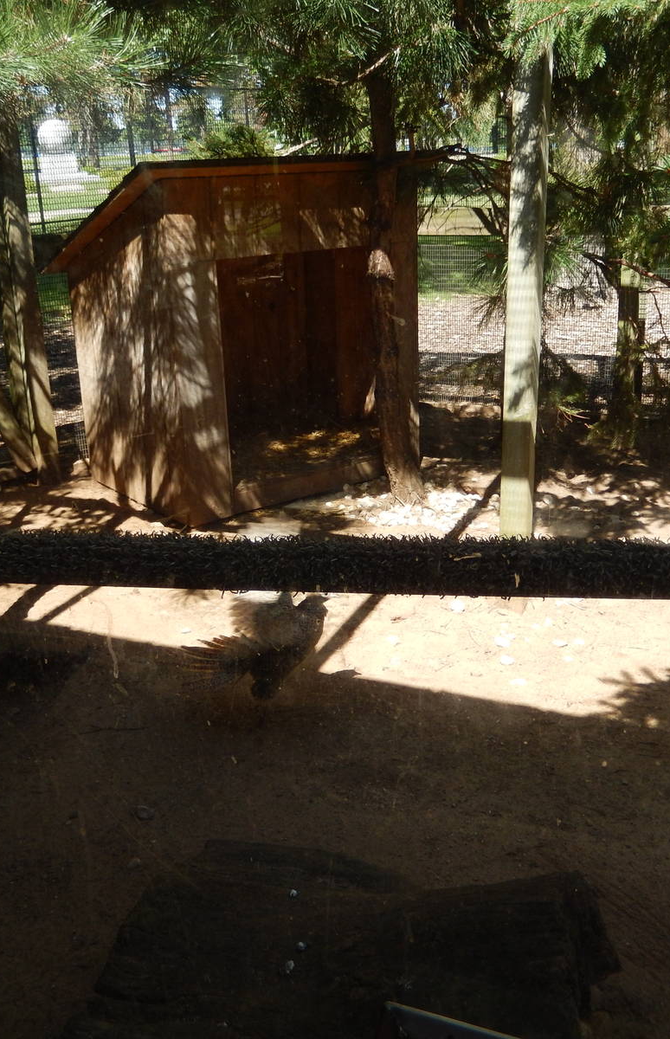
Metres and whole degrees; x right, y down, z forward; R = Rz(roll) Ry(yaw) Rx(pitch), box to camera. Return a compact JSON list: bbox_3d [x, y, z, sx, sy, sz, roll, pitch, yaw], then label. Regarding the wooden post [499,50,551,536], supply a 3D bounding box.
[{"bbox_3d":[0.790,-0.876,4.191,0.140,2.350,0.140,5,21,18],"label":"wooden post"}]

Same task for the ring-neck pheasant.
[{"bbox_3d":[-0.272,0.434,3.470,0.480,0.380,0.320,-5,20,-8],"label":"ring-neck pheasant"}]

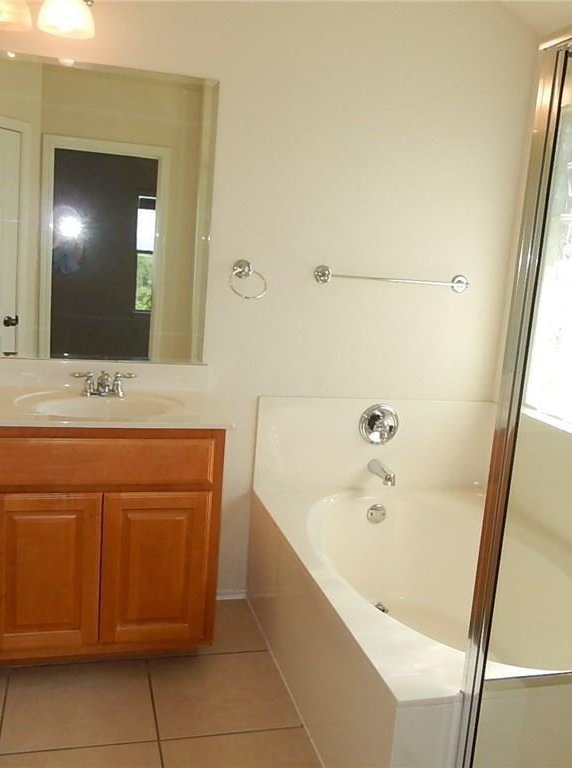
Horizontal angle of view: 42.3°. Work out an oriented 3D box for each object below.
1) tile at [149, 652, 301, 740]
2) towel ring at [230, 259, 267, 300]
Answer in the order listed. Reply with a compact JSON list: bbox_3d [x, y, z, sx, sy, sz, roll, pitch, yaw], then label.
[{"bbox_3d":[-0.216,1.026,2.464,0.442,0.010,0.453,1,10,-15],"label":"tile"},{"bbox_3d":[-0.147,-0.402,2.845,0.140,0.153,0.073,1,10,-15],"label":"towel ring"}]

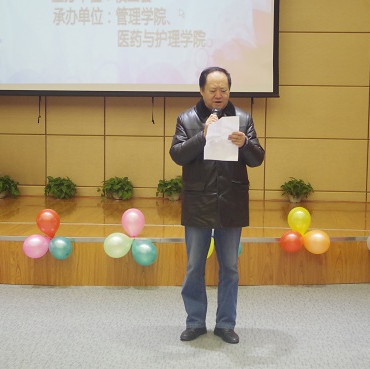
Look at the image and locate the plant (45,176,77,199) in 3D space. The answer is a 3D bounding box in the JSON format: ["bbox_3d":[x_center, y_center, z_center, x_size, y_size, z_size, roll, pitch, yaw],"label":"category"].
[{"bbox_3d":[-1.463,0.038,9.451,0.372,0.267,0.353,1,5,4],"label":"plant"}]

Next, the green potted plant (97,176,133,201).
[{"bbox_3d":[-0.804,0.047,9.424,0.386,0.272,0.367,1,5,4],"label":"green potted plant"}]

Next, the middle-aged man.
[{"bbox_3d":[0.199,0.129,4.908,0.571,1.692,0.460,1,5,-1],"label":"middle-aged man"}]

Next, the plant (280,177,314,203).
[{"bbox_3d":[1.316,0.070,9.326,0.373,0.299,0.354,1,5,4],"label":"plant"}]

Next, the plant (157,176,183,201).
[{"bbox_3d":[-0.138,0.049,9.414,0.371,0.287,0.353,1,5,4],"label":"plant"}]

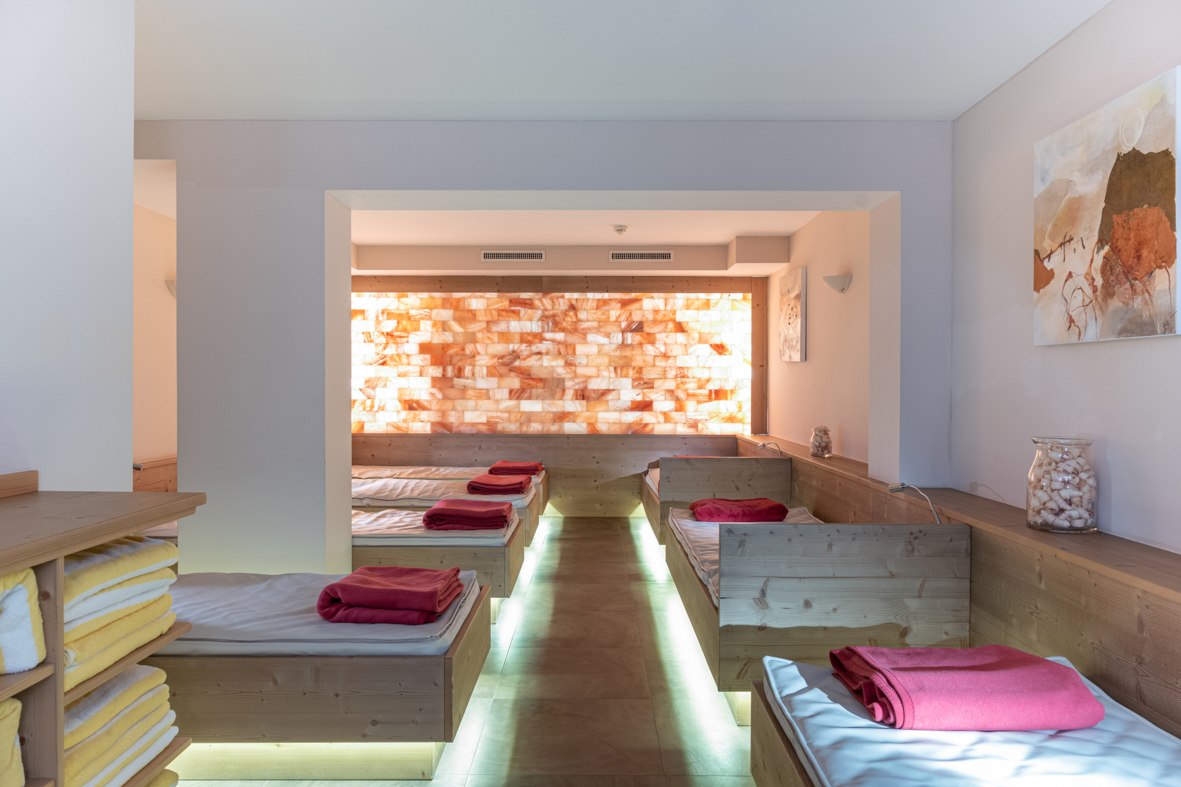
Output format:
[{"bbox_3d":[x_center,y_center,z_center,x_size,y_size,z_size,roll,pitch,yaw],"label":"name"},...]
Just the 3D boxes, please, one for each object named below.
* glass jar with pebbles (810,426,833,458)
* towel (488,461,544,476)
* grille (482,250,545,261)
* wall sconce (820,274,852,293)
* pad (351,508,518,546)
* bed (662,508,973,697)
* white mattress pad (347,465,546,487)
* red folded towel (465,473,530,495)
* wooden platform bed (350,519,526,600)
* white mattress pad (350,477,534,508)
[{"bbox_3d":[1.454,0.299,4.945,0.133,0.195,0.133,0,1,0],"label":"glass jar with pebbles"},{"bbox_3d":[-0.612,0.623,6.552,0.434,0.077,0.380,0,1,0],"label":"towel"},{"bbox_3d":[-0.667,-1.189,6.809,0.554,0.104,0.025,0,1,0],"label":"grille"},{"bbox_3d":[1.512,-0.671,4.898,0.142,0.095,0.332,0,1,0],"label":"wall sconce"},{"bbox_3d":[-1.373,0.704,4.213,1.914,0.077,0.789,0,1,0],"label":"pad"},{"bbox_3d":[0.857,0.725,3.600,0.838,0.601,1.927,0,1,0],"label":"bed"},{"bbox_3d":[-1.400,0.694,6.661,1.994,0.099,0.742,0,1,0],"label":"white mattress pad"},{"bbox_3d":[-0.617,0.625,5.376,0.407,0.086,0.404,0,1,0],"label":"red folded towel"},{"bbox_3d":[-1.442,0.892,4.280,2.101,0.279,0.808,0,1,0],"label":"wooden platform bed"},{"bbox_3d":[-1.407,0.705,5.478,1.994,0.103,0.805,0,1,0],"label":"white mattress pad"}]

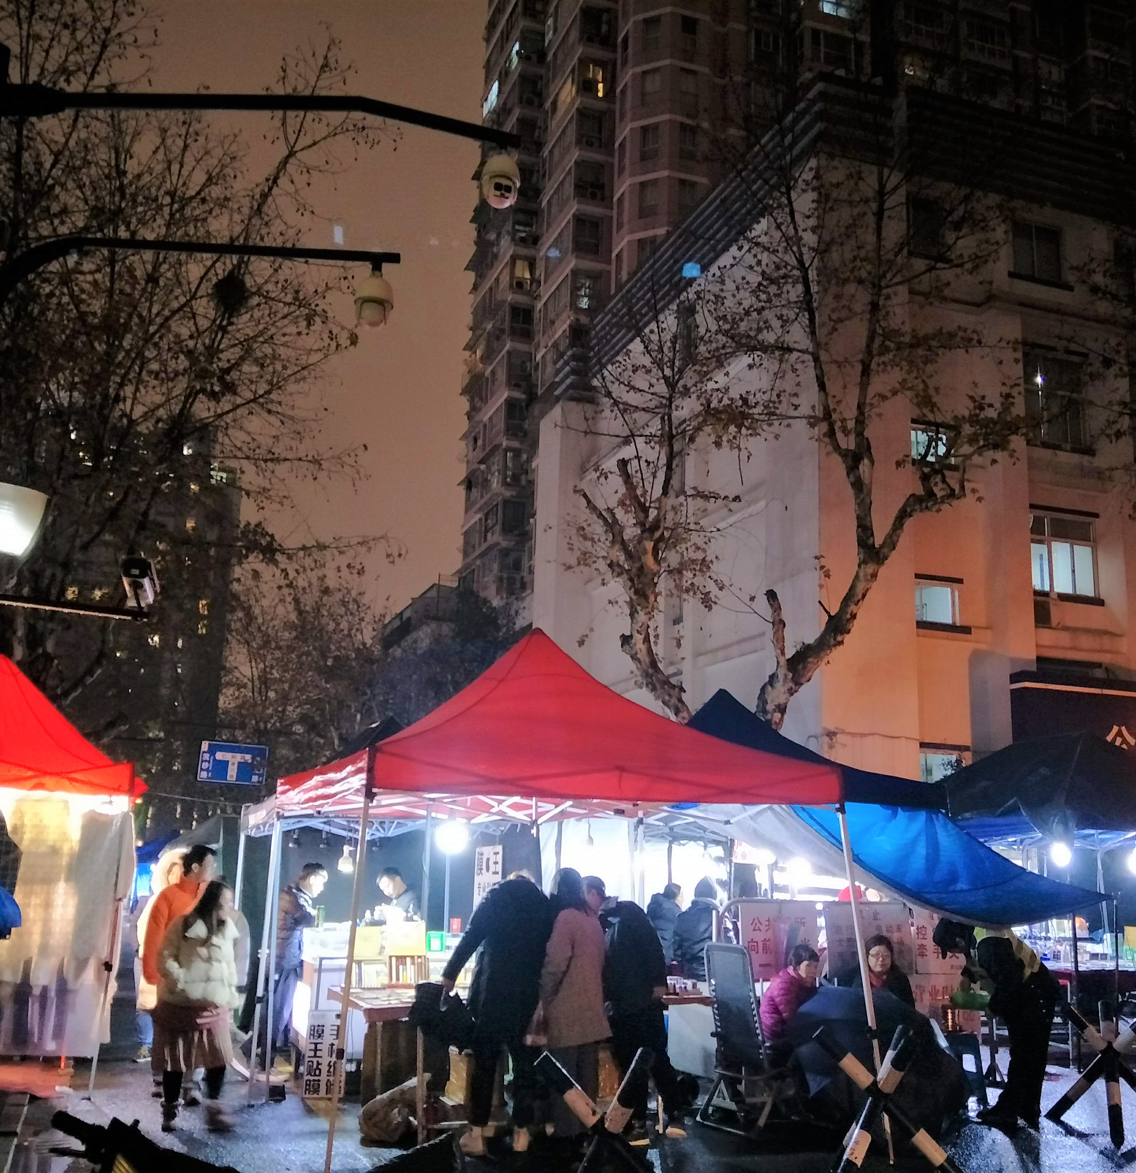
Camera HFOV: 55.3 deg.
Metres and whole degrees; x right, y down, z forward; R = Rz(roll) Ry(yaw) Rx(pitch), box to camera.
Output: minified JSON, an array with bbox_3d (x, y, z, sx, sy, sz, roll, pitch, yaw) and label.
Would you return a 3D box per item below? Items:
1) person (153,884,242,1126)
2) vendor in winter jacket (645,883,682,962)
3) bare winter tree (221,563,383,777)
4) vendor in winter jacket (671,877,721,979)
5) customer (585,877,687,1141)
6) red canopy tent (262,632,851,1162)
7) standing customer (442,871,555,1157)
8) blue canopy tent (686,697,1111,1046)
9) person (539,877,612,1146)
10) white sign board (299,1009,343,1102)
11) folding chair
[{"bbox_3d":[-2.457,2.718,7.212,0.520,1.580,0.420,10,-16,-36],"label":"person"},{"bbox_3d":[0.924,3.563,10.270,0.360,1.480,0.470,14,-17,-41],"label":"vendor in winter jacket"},{"bbox_3d":[-6.413,3.067,26.047,4.000,7.600,4.000,2,-13,0],"label":"bare winter tree"},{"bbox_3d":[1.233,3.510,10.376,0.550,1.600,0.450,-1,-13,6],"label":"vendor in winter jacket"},{"bbox_3d":[0.434,2.671,6.941,0.500,1.550,0.540,10,-15,-29],"label":"customer"},{"bbox_3d":[-0.246,1.966,7.601,3.150,3.300,3.000,6,-14,-21],"label":"red canopy tent"},{"bbox_3d":[-0.415,2.529,6.514,0.640,1.580,0.580,3,-13,-3],"label":"standing customer"},{"bbox_3d":[2.116,2.554,9.884,3.900,3.250,3.300,1,-13,-3],"label":"blue canopy tent"},{"bbox_3d":[0.043,2.644,6.911,0.470,1.600,0.430,8,-14,-23],"label":"person"},{"bbox_3d":[-1.769,3.375,7.831,0.310,0.660,0.030,2,-13,-6],"label":"white sign board"},{"bbox_3d":[1.249,3.049,7.403,0.780,1.120,0.600,12,-18,-41],"label":"folding chair"}]

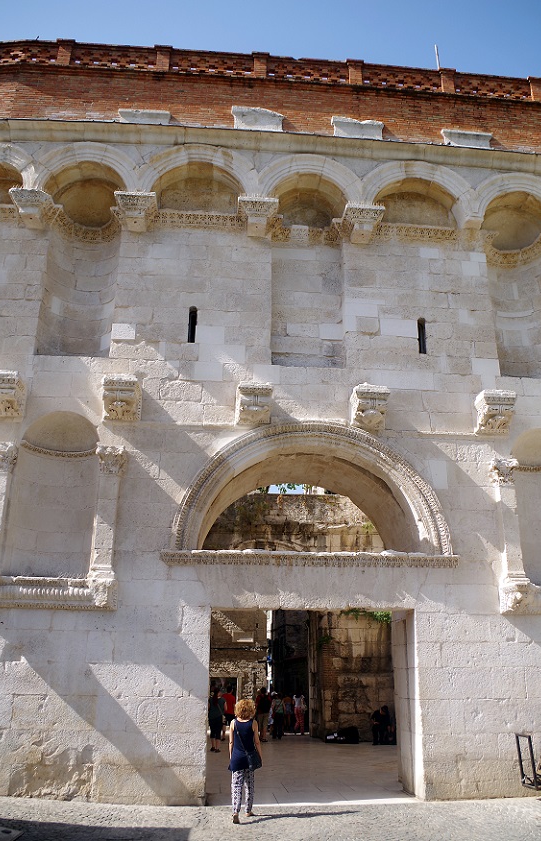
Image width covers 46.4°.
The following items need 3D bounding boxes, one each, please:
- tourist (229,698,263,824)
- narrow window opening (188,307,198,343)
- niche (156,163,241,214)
[{"bbox_3d":[-0.427,5.341,9.992,0.480,1.700,0.380,2,-19,-5],"label":"tourist"},{"bbox_3d":[-1.669,-2.081,13.671,0.200,0.860,0.300,2,-20,-4],"label":"narrow window opening"},{"bbox_3d":[-1.700,-5.531,14.953,2.070,1.027,0.550,2,-21,-3],"label":"niche"}]

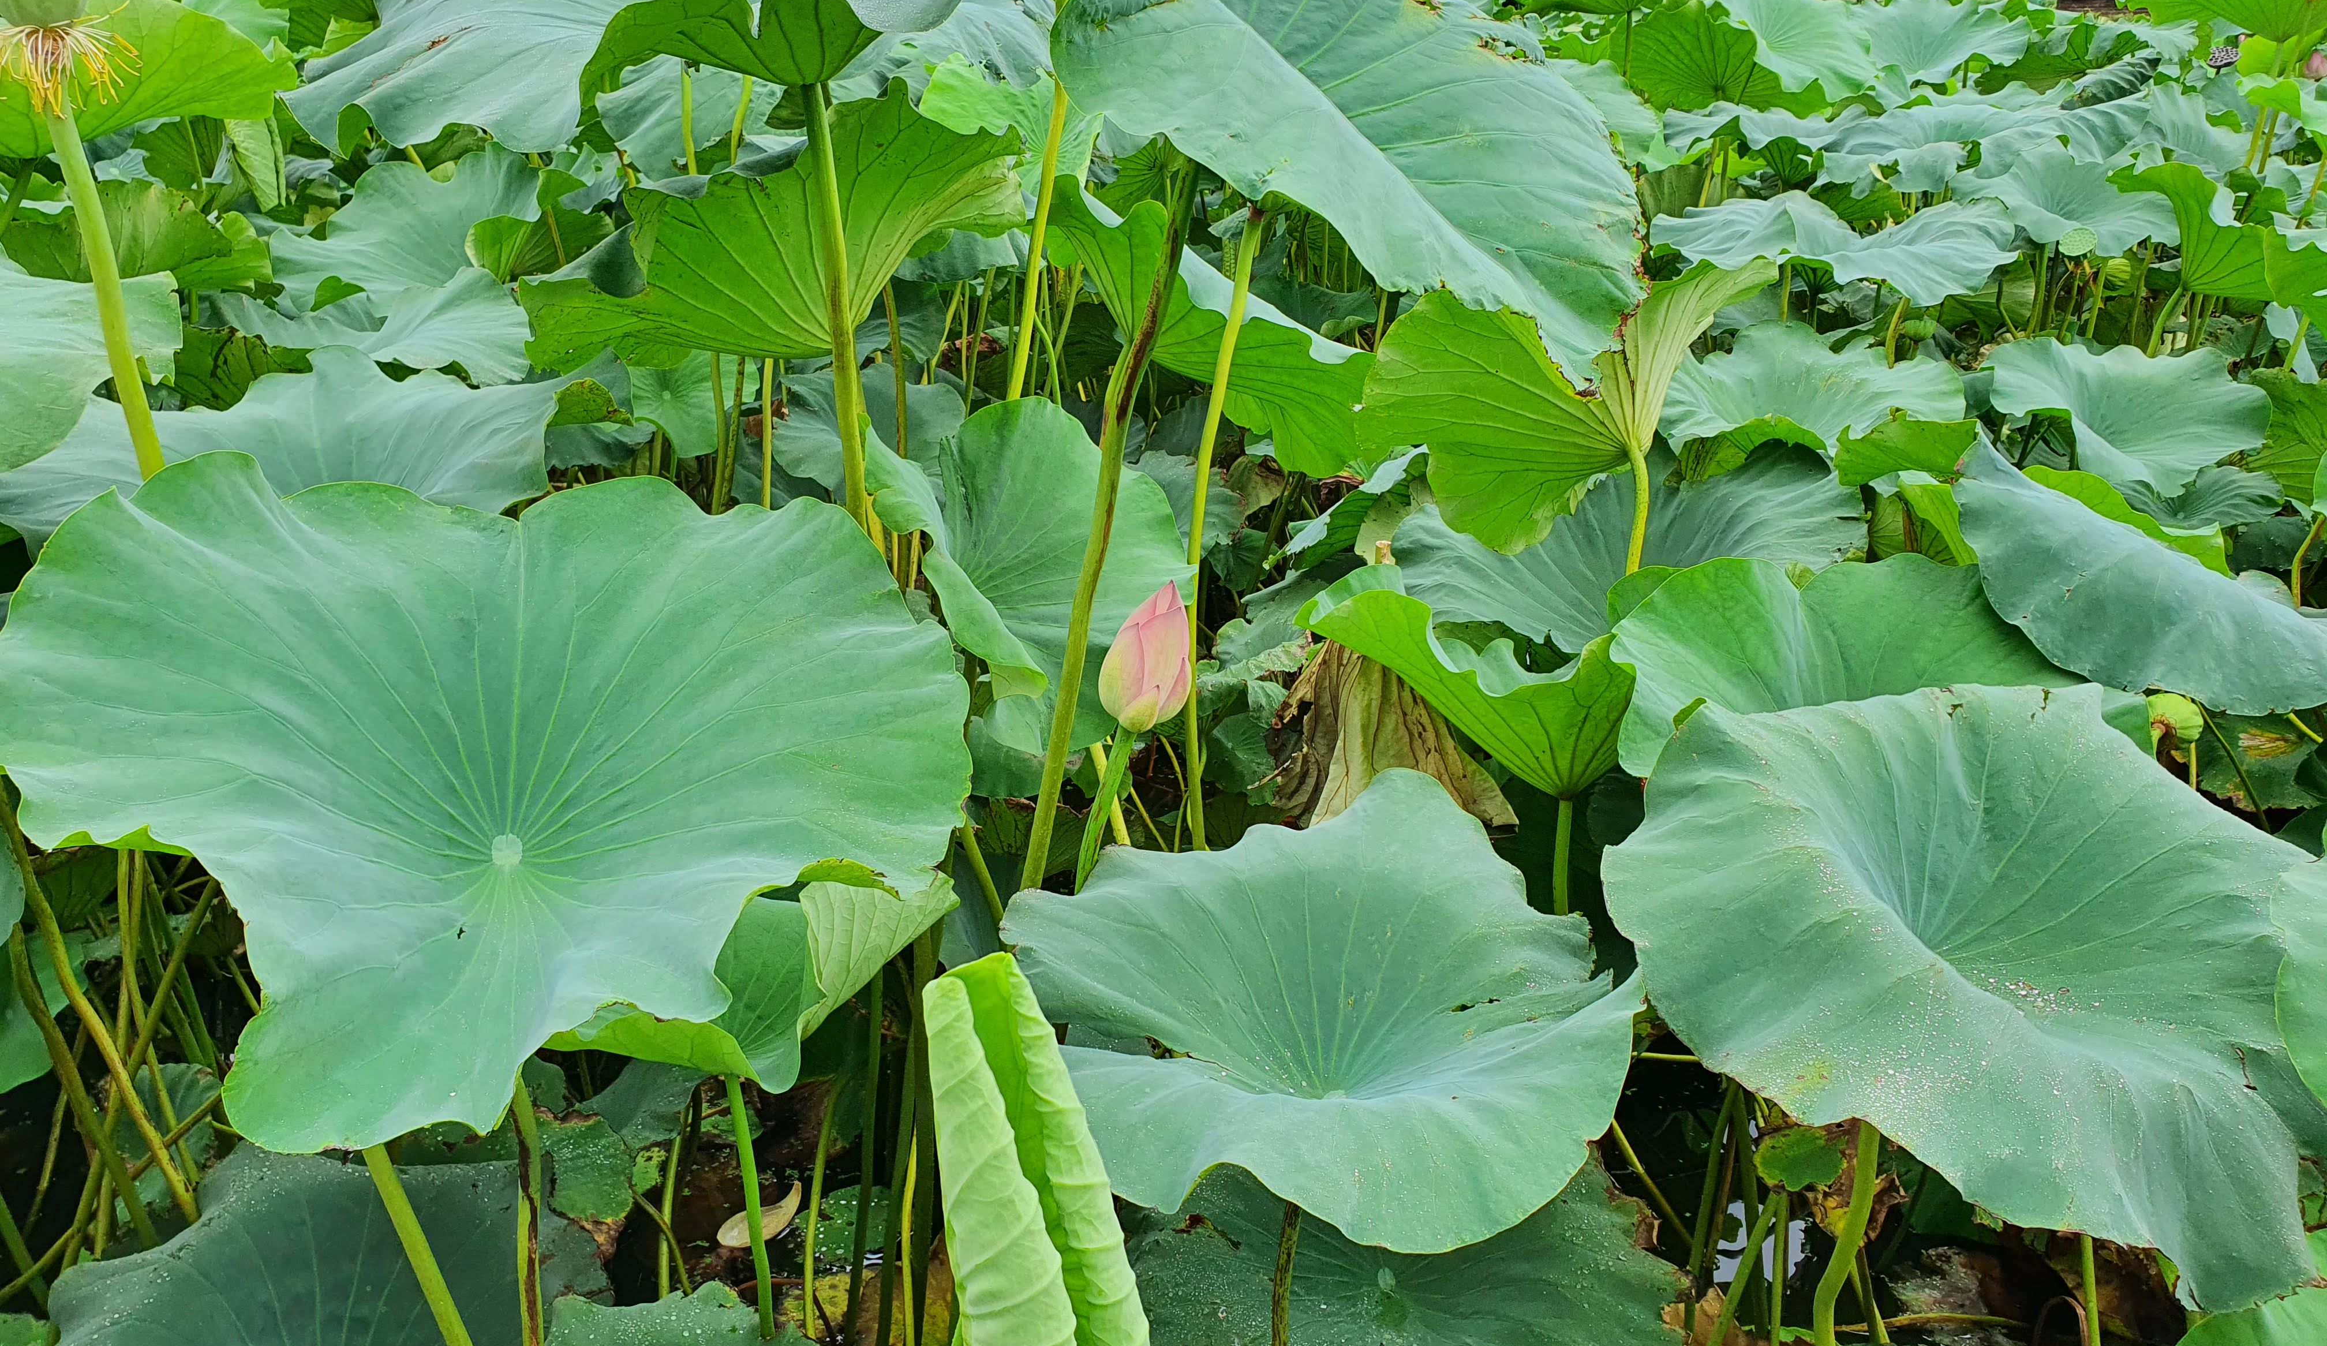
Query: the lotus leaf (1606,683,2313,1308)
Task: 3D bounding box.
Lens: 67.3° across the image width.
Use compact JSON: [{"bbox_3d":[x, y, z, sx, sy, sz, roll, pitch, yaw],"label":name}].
[{"bbox_3d":[0.567,0.228,1.300,0.495,0.200,0.500,9,42,-3],"label":"lotus leaf"}]

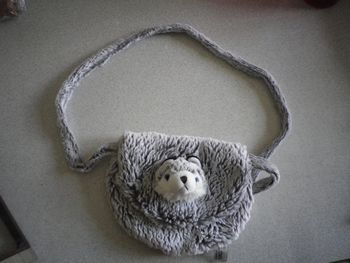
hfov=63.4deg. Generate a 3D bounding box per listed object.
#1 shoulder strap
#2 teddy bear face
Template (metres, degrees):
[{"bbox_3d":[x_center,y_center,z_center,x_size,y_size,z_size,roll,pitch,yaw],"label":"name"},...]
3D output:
[{"bbox_3d":[-0.003,-0.057,0.503,0.410,0.032,0.300,0,77,0],"label":"shoulder strap"},{"bbox_3d":[0.008,0.071,0.425,0.078,0.052,0.068,4,74,-8],"label":"teddy bear face"}]

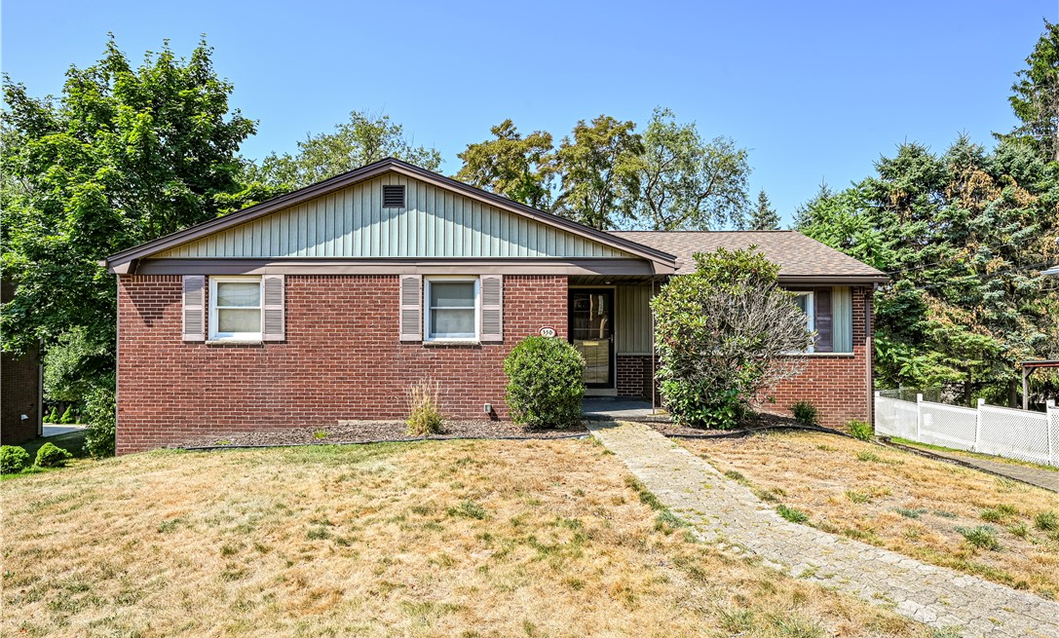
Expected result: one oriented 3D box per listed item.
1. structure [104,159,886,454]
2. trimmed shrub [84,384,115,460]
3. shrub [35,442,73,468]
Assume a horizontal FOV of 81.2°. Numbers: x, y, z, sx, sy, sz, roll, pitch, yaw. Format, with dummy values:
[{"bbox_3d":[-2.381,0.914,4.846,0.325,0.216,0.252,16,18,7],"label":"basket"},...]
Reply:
[{"bbox_3d":[0.110,-0.100,15.600,14.200,4.950,10.900,0,-1,0],"label":"structure"},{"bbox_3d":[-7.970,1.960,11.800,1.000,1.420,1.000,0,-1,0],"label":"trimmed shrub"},{"bbox_3d":[-9.000,2.590,11.700,0.740,0.500,0.720,0,-1,0],"label":"shrub"}]

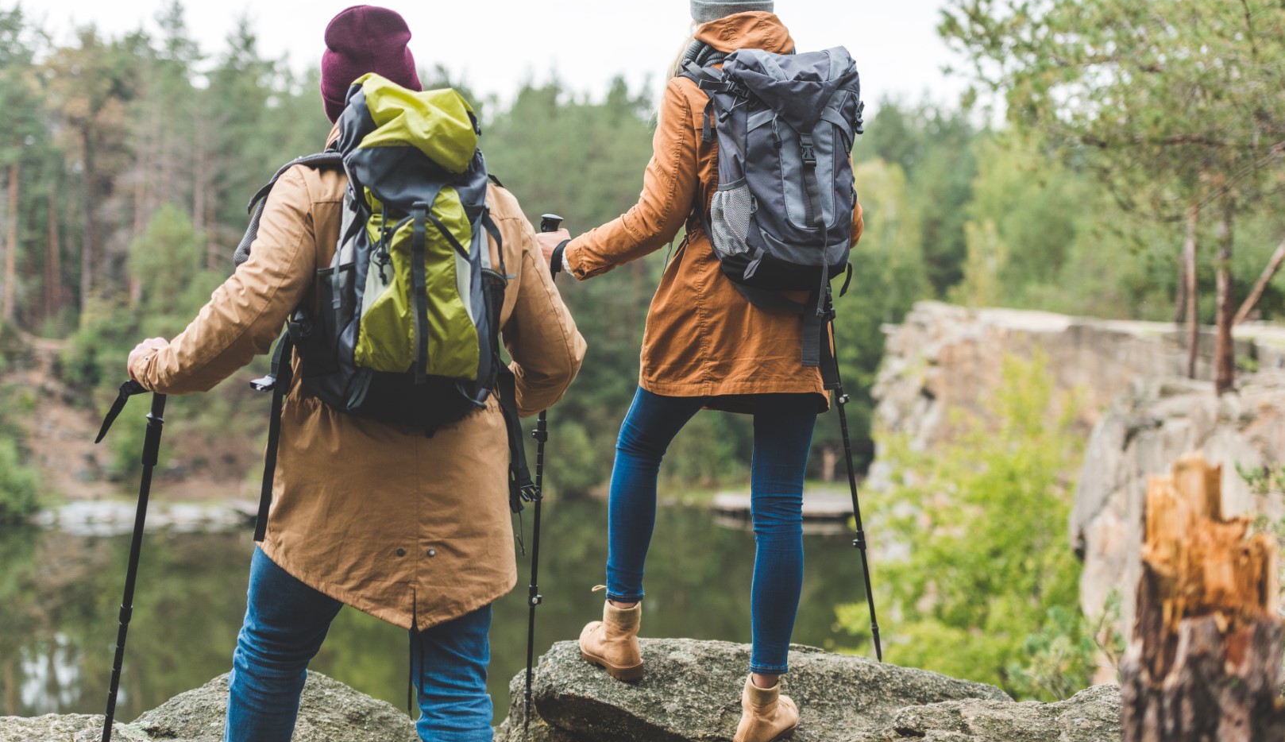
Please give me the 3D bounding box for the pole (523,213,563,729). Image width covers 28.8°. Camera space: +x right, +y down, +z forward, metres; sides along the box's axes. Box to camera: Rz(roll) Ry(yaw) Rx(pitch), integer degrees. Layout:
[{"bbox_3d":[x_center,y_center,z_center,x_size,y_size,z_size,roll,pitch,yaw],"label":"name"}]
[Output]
[{"bbox_3d":[-0.225,0.225,5.440,0.050,1.137,0.060,1,4,-22],"label":"pole"}]

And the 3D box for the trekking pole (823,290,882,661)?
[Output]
[{"bbox_3d":[0.473,0.142,5.750,0.050,1.081,0.060,-10,6,-21],"label":"trekking pole"}]

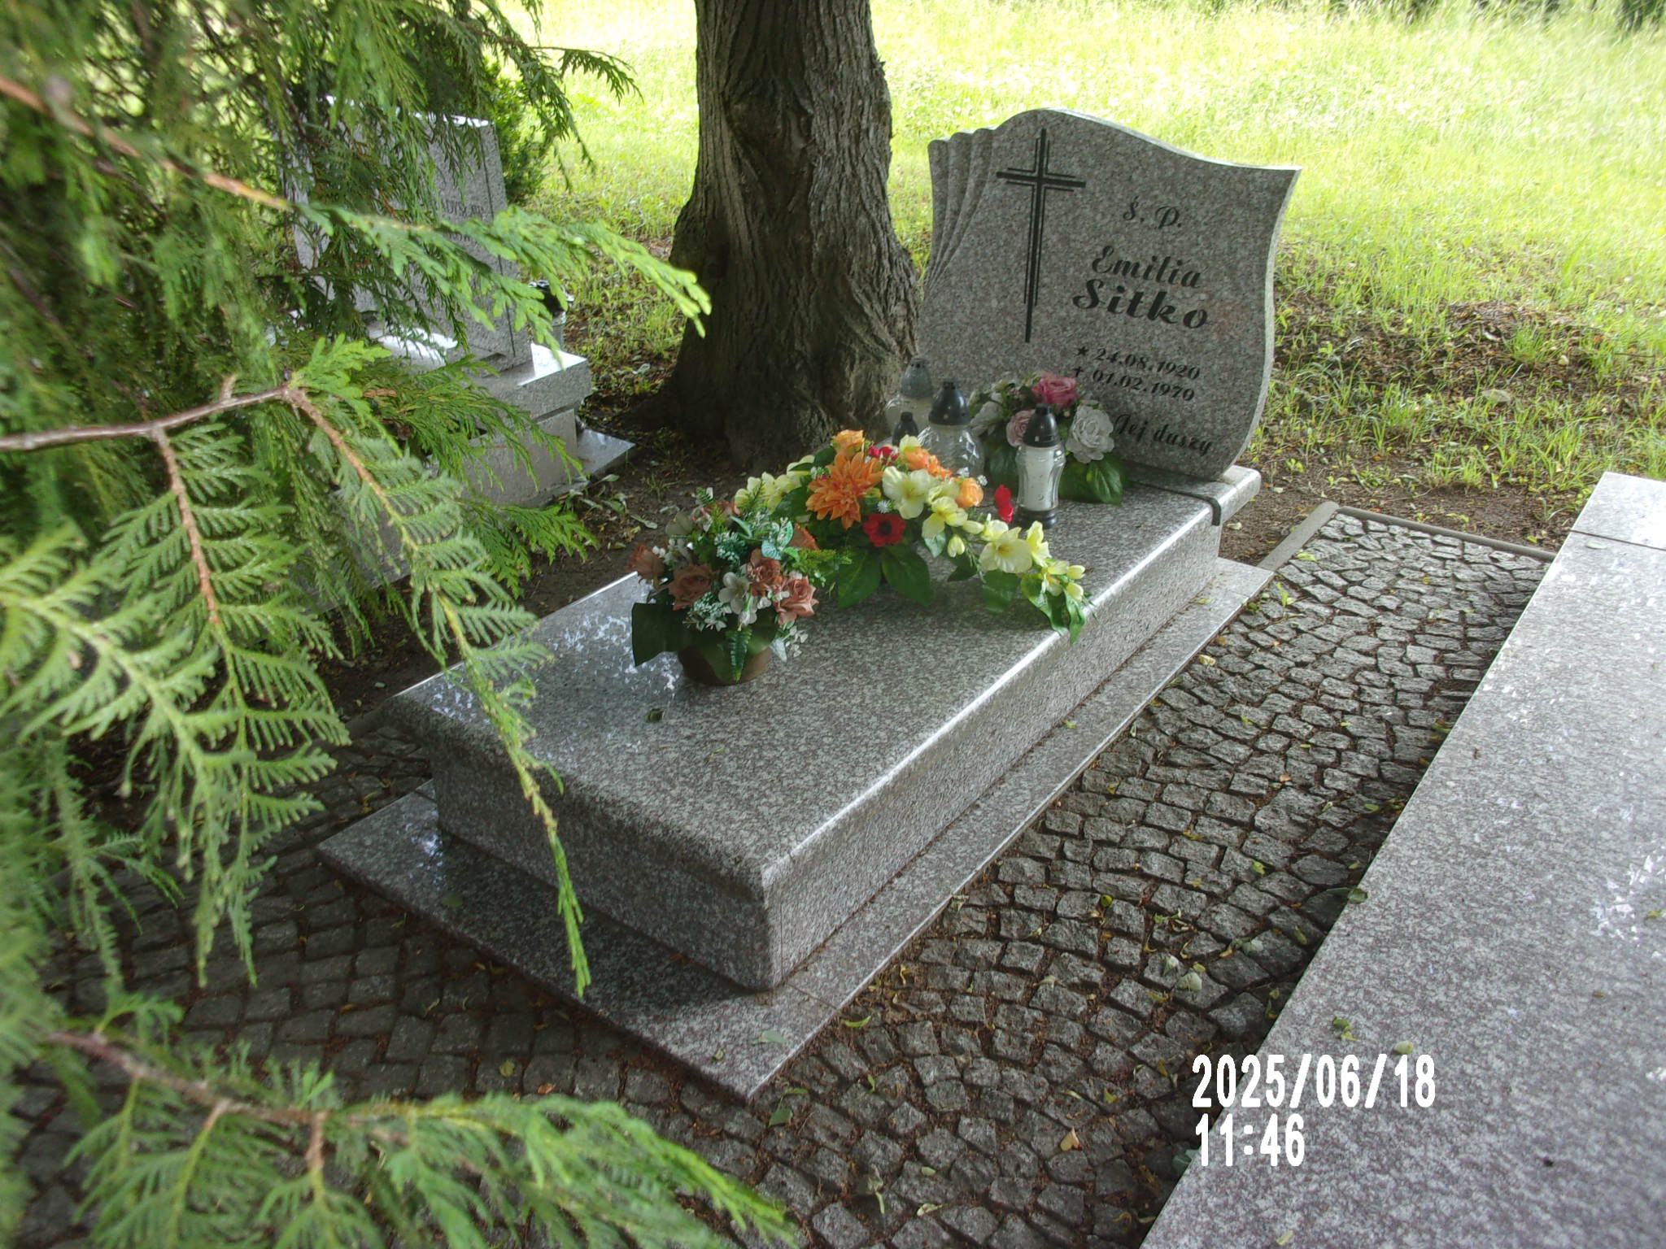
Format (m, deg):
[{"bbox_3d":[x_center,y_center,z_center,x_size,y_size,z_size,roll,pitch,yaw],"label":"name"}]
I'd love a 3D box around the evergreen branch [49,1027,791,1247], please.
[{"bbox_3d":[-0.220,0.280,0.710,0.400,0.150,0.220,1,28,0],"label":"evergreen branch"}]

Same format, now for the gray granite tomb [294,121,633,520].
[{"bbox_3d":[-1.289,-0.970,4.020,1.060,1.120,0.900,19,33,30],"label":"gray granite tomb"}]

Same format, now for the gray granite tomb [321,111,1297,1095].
[{"bbox_3d":[0.110,-0.341,2.760,1.030,1.150,2.220,19,33,30],"label":"gray granite tomb"}]

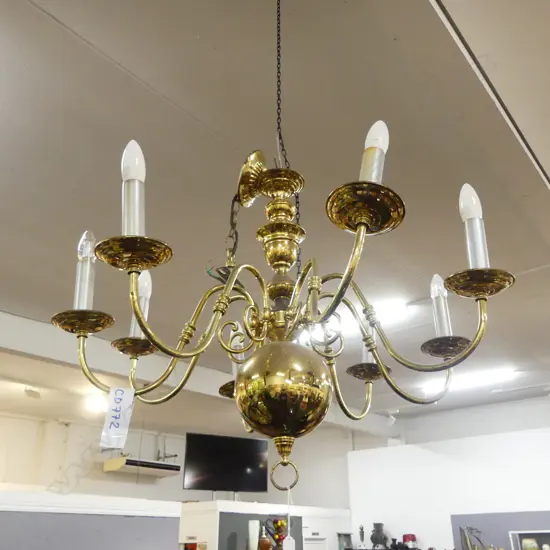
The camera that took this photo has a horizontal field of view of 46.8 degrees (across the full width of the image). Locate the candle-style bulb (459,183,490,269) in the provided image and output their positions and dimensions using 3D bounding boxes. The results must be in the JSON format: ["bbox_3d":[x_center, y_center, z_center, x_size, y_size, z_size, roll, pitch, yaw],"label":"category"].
[{"bbox_3d":[0.322,-0.072,1.028,0.035,0.169,0.035,0,-22,0],"label":"candle-style bulb"}]

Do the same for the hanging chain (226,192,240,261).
[{"bbox_3d":[-0.082,-0.093,1.259,0.027,0.160,0.023,0,-25,0],"label":"hanging chain"}]

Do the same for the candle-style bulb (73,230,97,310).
[{"bbox_3d":[-0.340,-0.005,1.143,0.035,0.169,0.035,-4,-23,0],"label":"candle-style bulb"}]

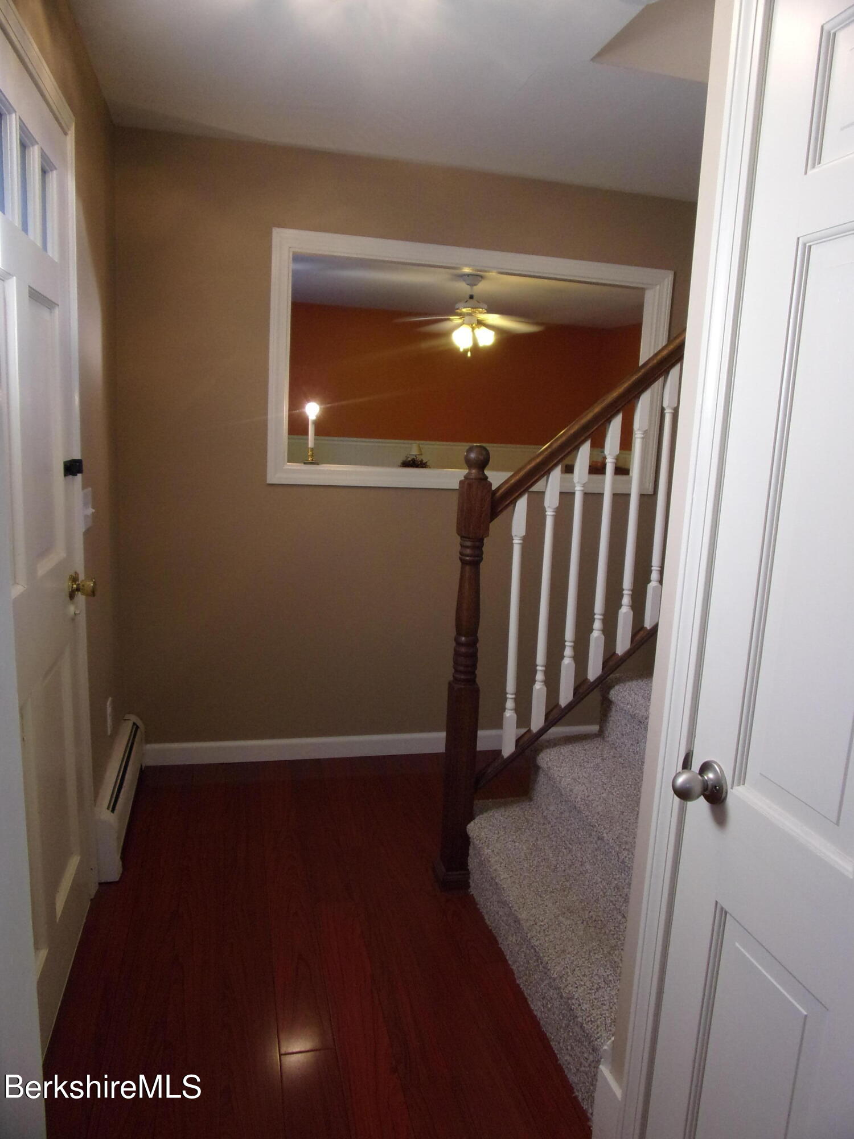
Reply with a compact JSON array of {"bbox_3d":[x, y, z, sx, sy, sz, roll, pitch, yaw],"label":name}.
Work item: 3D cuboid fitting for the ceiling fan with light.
[{"bbox_3d":[0.291,-1.658,5.143,1.050,0.490,1.050,0,10,-14],"label":"ceiling fan with light"}]

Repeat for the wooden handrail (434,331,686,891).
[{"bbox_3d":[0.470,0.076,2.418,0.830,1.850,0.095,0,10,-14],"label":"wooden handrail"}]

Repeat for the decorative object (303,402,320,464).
[{"bbox_3d":[-0.467,-0.548,3.194,0.062,0.248,0.062,0,10,-14],"label":"decorative object"}]

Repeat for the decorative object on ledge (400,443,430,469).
[{"bbox_3d":[-0.048,-0.479,3.321,0.130,0.108,0.115,0,10,-14],"label":"decorative object on ledge"}]

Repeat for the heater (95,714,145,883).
[{"bbox_3d":[-1.073,0.770,2.776,0.080,0.220,0.820,0,10,-14],"label":"heater"}]

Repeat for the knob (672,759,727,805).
[{"bbox_3d":[0.399,0.321,1.180,0.066,0.066,0.066,0,10,-14],"label":"knob"}]

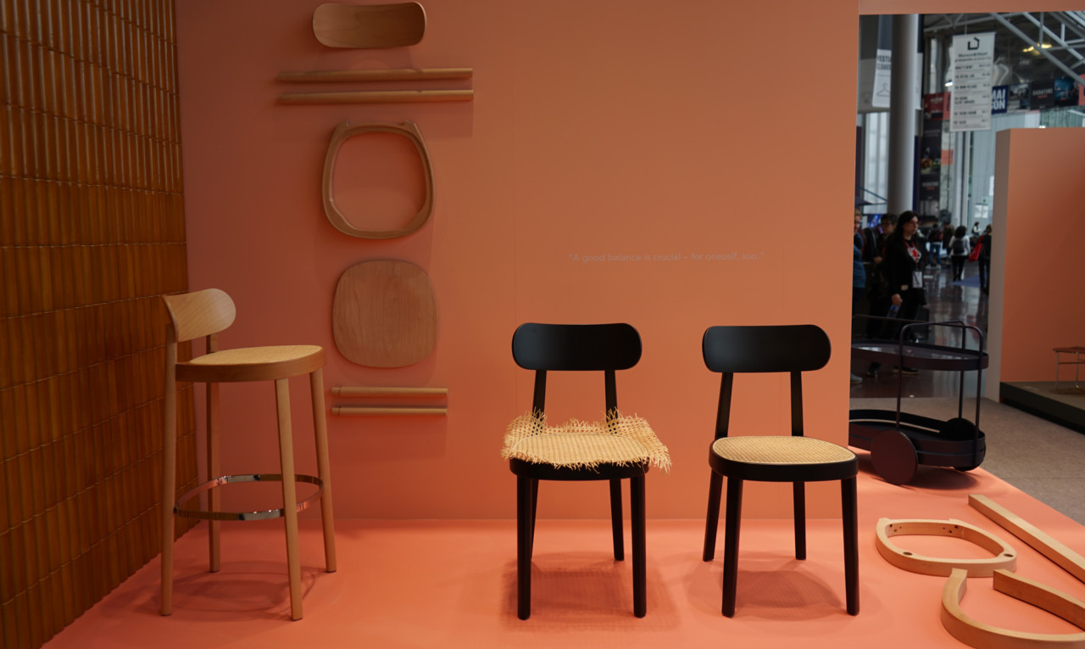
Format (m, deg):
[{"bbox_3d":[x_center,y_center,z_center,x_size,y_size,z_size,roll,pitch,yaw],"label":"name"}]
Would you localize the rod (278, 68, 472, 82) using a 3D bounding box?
[{"bbox_3d":[-0.633,-0.941,3.192,0.742,0.042,0.043,0,6,2],"label":"rod"}]

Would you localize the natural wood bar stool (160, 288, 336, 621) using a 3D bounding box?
[{"bbox_3d":[-0.928,0.380,2.682,0.503,0.977,0.435,0,6,3],"label":"natural wood bar stool"}]

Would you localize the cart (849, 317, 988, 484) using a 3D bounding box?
[{"bbox_3d":[1.740,0.340,4.073,0.470,0.725,0.800,-3,7,-26],"label":"cart"}]

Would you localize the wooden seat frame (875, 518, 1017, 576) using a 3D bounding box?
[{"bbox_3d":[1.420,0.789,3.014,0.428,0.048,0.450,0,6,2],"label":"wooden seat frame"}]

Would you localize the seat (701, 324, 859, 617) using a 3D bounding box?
[{"bbox_3d":[0.745,0.435,2.696,0.445,0.831,0.503,-1,6,0],"label":"seat"}]

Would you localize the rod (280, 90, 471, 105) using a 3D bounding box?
[{"bbox_3d":[-0.632,-0.860,3.201,0.743,0.042,0.043,0,6,2],"label":"rod"}]

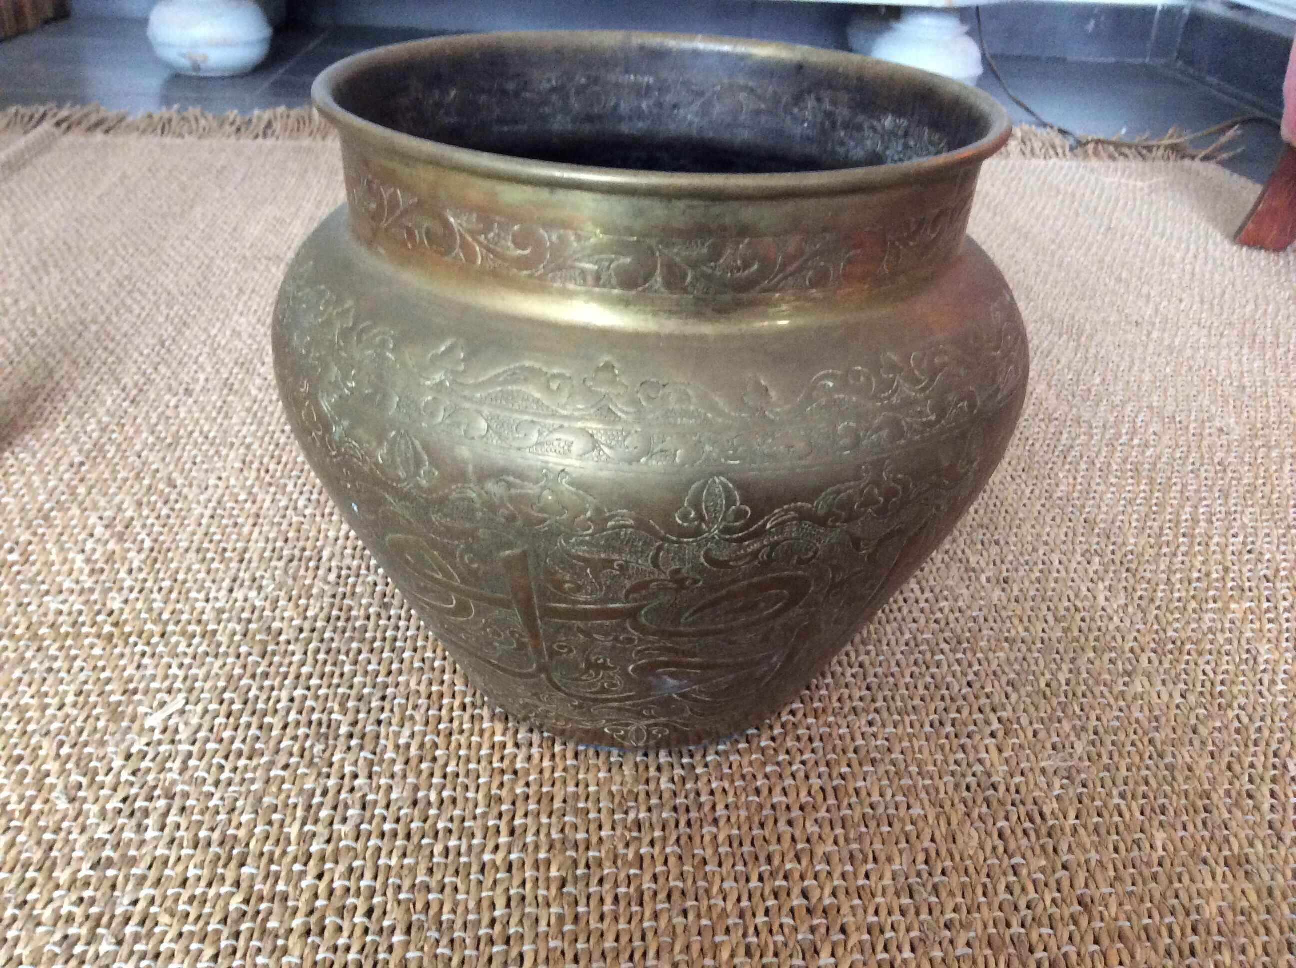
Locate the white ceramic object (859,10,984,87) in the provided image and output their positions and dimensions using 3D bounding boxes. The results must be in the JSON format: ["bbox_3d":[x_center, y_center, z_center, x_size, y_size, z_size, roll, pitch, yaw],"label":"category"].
[{"bbox_3d":[0.339,-0.525,1.456,0.139,0.107,0.139,3,29,0],"label":"white ceramic object"}]

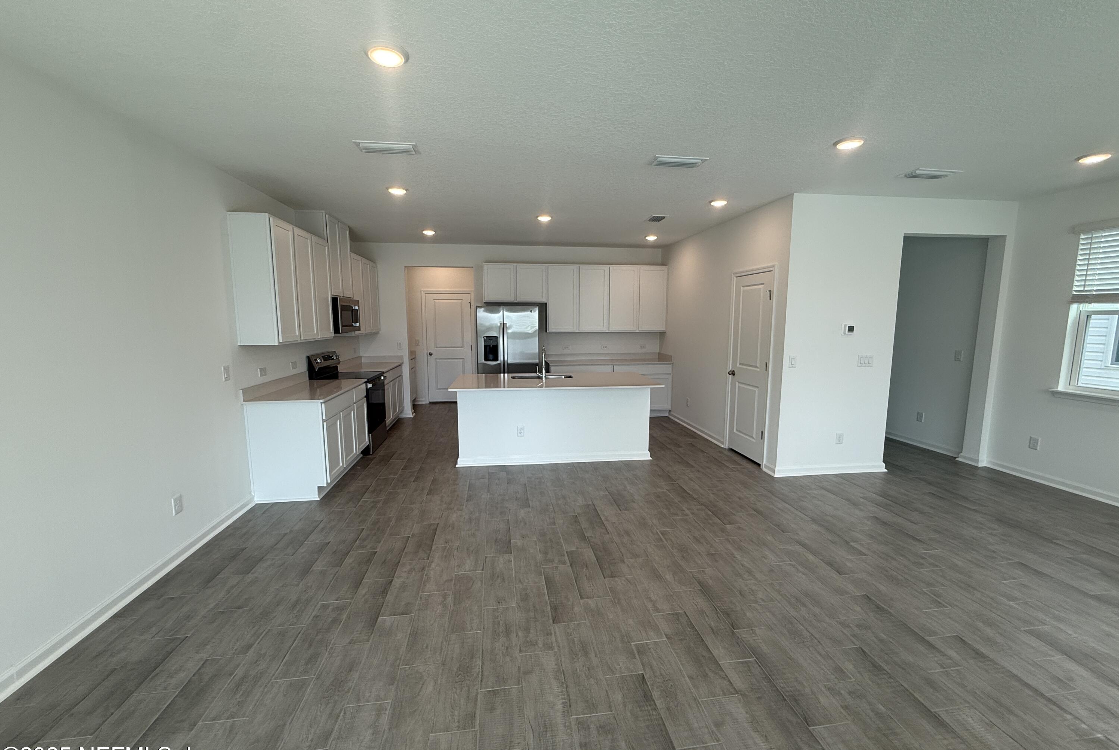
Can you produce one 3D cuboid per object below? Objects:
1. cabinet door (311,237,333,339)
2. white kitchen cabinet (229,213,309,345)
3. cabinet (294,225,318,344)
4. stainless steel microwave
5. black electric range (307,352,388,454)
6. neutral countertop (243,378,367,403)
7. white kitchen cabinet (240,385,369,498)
[{"bbox_3d":[-2.515,-0.909,4.816,0.025,1.028,0.447,-1,7,-8],"label":"cabinet door"},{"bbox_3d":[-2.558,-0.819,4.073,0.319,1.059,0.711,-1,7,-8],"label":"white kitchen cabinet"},{"bbox_3d":[-2.444,-0.854,4.354,0.025,1.020,0.401,-1,7,-8],"label":"cabinet"},{"bbox_3d":[-2.713,-0.715,5.457,0.399,0.397,0.761,-1,7,-8],"label":"stainless steel microwave"},{"bbox_3d":[-2.543,0.321,5.569,0.667,1.171,0.757,-1,7,-8],"label":"black electric range"},{"bbox_3d":[-2.450,0.157,4.537,0.646,0.035,1.333,-1,7,-8],"label":"neutral countertop"},{"bbox_3d":[-2.457,0.599,4.596,0.633,0.867,1.323,-1,7,-8],"label":"white kitchen cabinet"}]

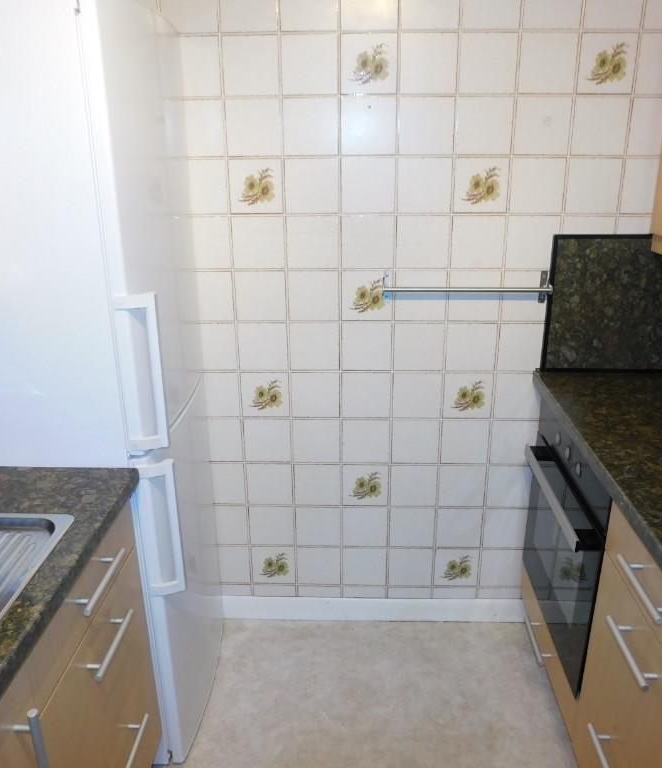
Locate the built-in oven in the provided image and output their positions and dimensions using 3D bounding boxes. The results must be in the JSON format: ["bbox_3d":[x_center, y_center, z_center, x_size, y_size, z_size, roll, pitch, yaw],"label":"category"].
[{"bbox_3d":[0.863,0.407,1.859,0.600,0.595,0.595,0,20,2],"label":"built-in oven"}]

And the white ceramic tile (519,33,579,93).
[{"bbox_3d":[0.565,-0.833,1.767,0.151,0.150,0.009,0,19,1],"label":"white ceramic tile"}]

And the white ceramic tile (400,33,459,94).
[{"bbox_3d":[0.252,-0.826,1.755,0.150,0.150,0.010,0,19,2],"label":"white ceramic tile"}]

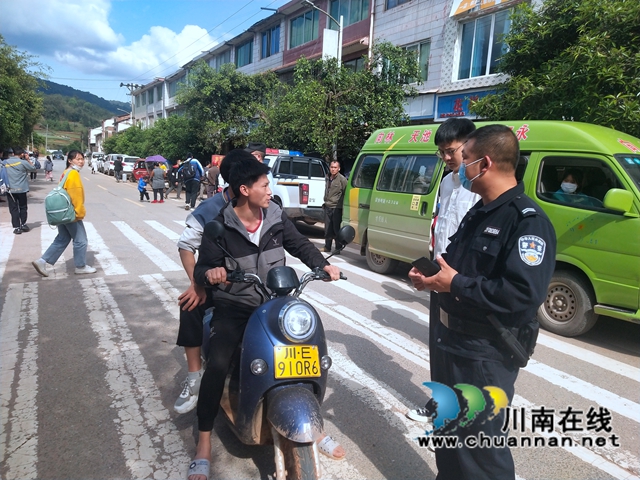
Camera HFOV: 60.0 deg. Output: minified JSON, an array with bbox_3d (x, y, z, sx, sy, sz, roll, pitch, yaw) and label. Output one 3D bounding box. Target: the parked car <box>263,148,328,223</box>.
[{"bbox_3d":[-0.663,-1.312,14.080,1.830,1.900,5.200,-1,8,-26],"label":"parked car"}]

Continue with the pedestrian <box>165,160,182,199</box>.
[{"bbox_3d":[-6.154,-2.541,23.300,0.720,1.600,0.500,4,8,11],"label":"pedestrian"}]

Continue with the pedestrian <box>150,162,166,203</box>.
[{"bbox_3d":[-6.075,-2.250,20.800,0.520,1.580,0.420,1,8,-15],"label":"pedestrian"}]

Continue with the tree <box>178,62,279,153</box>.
[{"bbox_3d":[-4.018,-4.687,24.048,4.268,5.745,4.268,-1,8,-26],"label":"tree"}]

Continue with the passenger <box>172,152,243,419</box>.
[{"bbox_3d":[-0.520,0.209,3.190,0.580,1.450,0.700,0,8,-23],"label":"passenger"}]

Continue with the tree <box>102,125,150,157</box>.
[{"bbox_3d":[-18.488,-8.650,53.000,4.600,4.800,4.800,-1,8,-25],"label":"tree"}]

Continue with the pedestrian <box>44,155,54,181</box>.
[{"bbox_3d":[-16.190,-4.325,33.200,0.460,1.520,0.450,-1,8,-26],"label":"pedestrian"}]

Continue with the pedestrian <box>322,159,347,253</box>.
[{"bbox_3d":[0.266,-0.613,9.850,0.460,1.670,0.300,5,8,23],"label":"pedestrian"}]

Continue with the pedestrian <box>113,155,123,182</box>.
[{"bbox_3d":[-12.564,-4.392,34.500,0.500,1.680,0.420,0,8,-20],"label":"pedestrian"}]

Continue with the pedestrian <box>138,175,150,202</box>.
[{"bbox_3d":[-6.423,-1.876,20.300,0.420,1.020,0.360,5,8,20],"label":"pedestrian"}]

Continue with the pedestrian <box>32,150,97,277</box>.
[{"bbox_3d":[-3.303,-0.367,7.200,0.740,1.600,0.500,-2,9,-36],"label":"pedestrian"}]

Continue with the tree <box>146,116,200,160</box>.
[{"bbox_3d":[-9.265,-5.584,34.573,3.462,4.387,3.462,-1,8,-26],"label":"tree"}]

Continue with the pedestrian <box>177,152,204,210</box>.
[{"bbox_3d":[-3.961,-1.803,17.100,0.700,1.750,0.500,5,8,17],"label":"pedestrian"}]

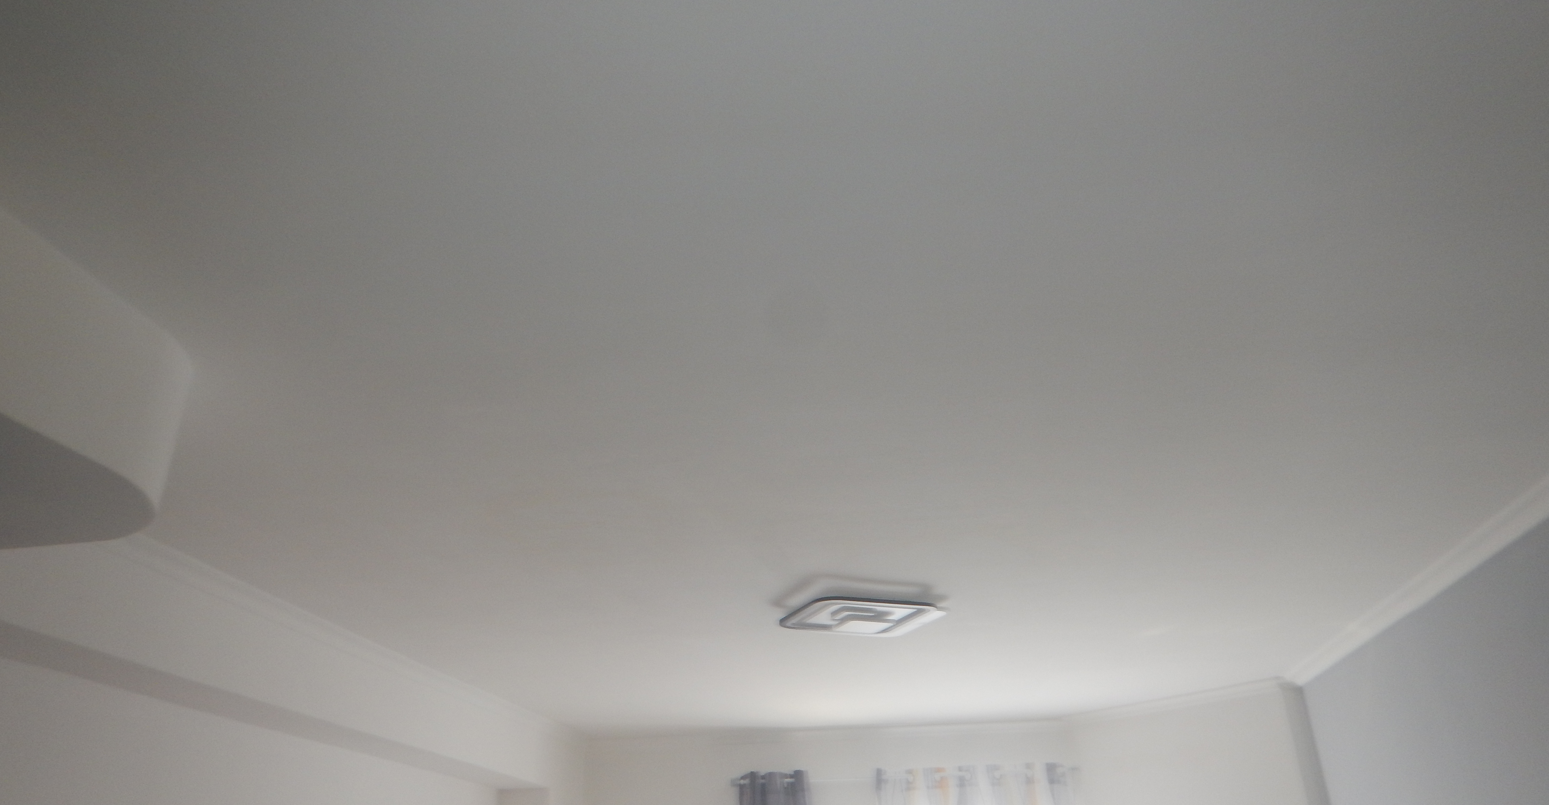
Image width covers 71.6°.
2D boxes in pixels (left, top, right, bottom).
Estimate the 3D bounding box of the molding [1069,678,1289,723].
[{"bbox_3d":[2.349,1.793,6.342,0.068,0.073,1.440,18,-32,-36],"label":"molding"}]

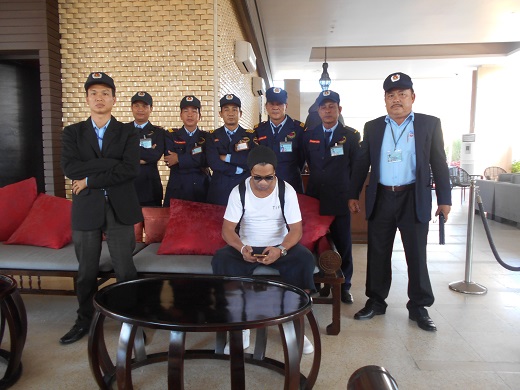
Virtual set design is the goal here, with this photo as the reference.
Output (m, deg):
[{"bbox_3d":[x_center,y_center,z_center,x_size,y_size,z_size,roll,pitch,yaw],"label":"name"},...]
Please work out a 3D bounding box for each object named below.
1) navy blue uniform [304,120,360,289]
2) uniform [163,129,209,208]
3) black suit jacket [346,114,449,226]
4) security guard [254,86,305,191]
[{"bbox_3d":[0.605,0.094,3.238,0.500,1.369,0.300,1,5,13],"label":"navy blue uniform"},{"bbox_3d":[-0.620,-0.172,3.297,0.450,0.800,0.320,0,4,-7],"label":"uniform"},{"bbox_3d":[0.983,-0.182,2.744,0.690,0.760,0.330,2,5,22],"label":"black suit jacket"},{"bbox_3d":[0.165,-0.021,3.309,0.470,1.753,0.300,0,5,2],"label":"security guard"}]

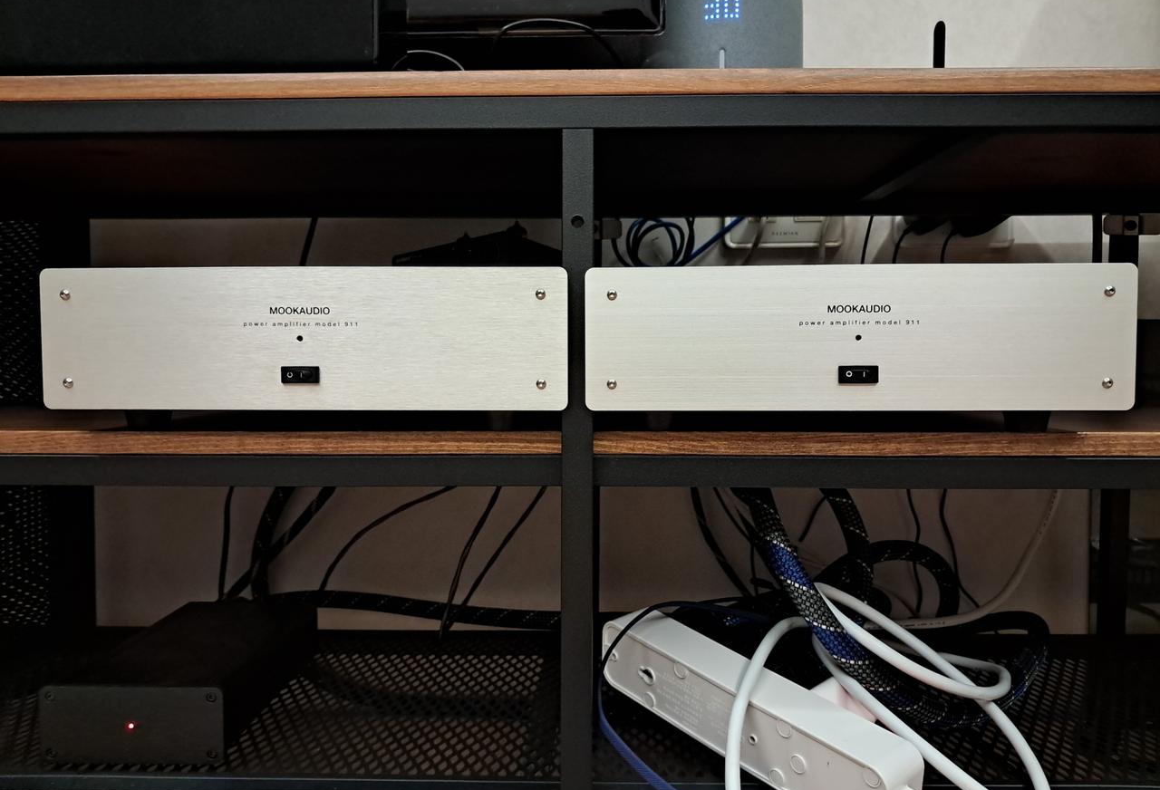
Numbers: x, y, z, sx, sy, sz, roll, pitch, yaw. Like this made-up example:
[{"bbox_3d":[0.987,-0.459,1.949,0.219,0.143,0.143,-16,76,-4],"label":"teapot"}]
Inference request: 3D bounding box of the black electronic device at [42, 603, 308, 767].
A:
[{"bbox_3d":[-0.374,0.272,0.891,0.155,0.067,0.272,0,2,0],"label":"black electronic device"}]

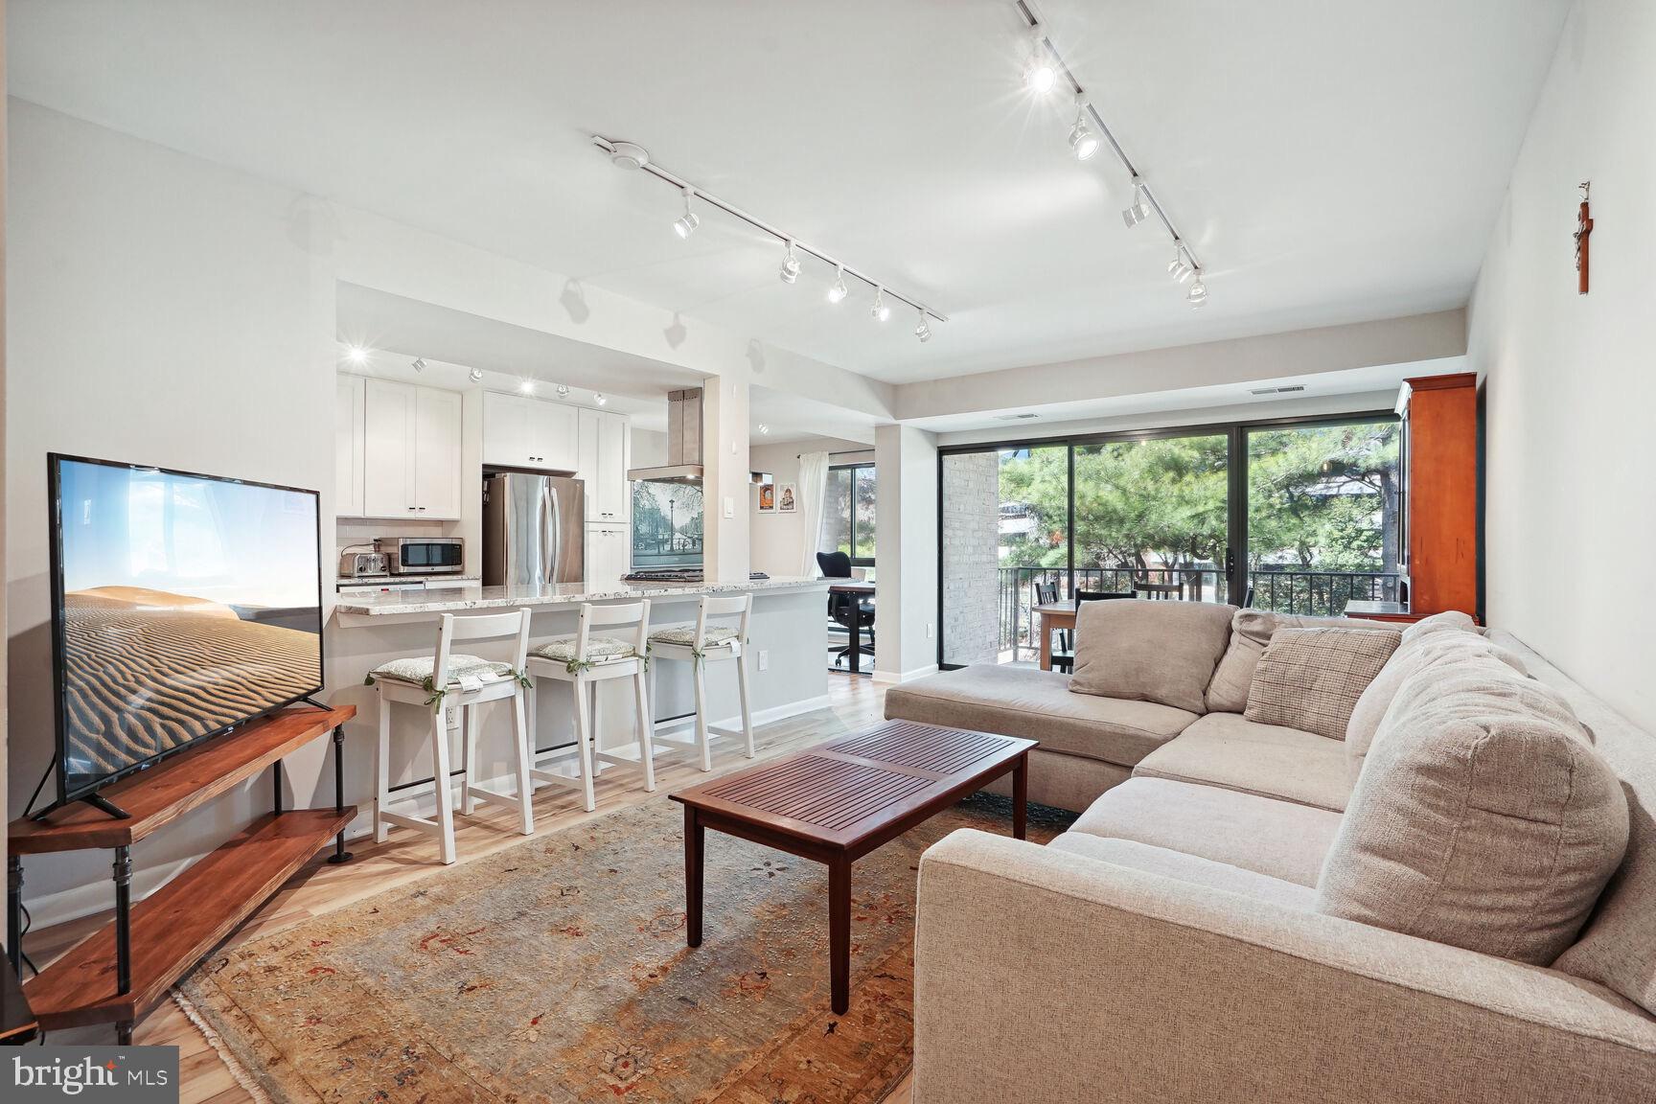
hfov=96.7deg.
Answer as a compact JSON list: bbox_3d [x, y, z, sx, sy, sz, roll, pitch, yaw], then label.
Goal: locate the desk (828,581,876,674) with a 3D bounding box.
[{"bbox_3d":[0.577,0.710,6.984,0.620,0.765,1.250,0,0,38],"label":"desk"}]

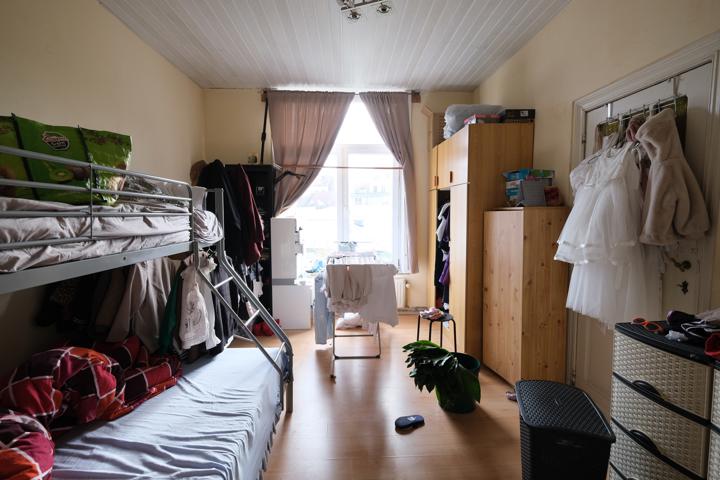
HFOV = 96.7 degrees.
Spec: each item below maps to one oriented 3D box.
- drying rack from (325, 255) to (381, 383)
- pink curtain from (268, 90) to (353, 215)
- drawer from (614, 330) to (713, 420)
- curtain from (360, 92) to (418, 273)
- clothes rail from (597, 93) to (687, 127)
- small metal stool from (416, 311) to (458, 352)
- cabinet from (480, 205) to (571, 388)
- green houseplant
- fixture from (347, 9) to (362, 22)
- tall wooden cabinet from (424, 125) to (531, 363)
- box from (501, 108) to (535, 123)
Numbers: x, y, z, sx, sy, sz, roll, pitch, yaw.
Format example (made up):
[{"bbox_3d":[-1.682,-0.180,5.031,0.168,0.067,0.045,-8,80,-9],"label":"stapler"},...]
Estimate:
[{"bbox_3d":[-0.038,0.697,3.298,0.556,0.967,0.988,-1,4,-5],"label":"drying rack"},{"bbox_3d":[-0.646,-1.118,4.188,1.101,1.626,0.154,-1,4,-5],"label":"pink curtain"},{"bbox_3d":[1.334,0.512,1.279,0.360,0.211,0.381,-1,4,-5],"label":"drawer"},{"bbox_3d":[0.403,-0.742,4.305,0.792,2.408,0.144,-1,4,-5],"label":"curtain"},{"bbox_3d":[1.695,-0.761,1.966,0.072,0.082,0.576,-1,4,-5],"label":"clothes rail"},{"bbox_3d":[0.710,0.957,3.088,0.381,0.468,0.391,-1,4,-5],"label":"small metal stool"},{"bbox_3d":[1.451,0.469,2.838,0.412,1.466,0.587,-1,4,-5],"label":"cabinet"},{"bbox_3d":[0.626,1.005,2.474,0.566,0.463,0.432,-1,4,-5],"label":"green houseplant"},{"bbox_3d":[-0.044,-1.746,2.498,0.123,0.103,0.123,-1,4,-5],"label":"fixture"},{"bbox_3d":[1.313,-0.013,3.765,0.628,2.295,1.224,-1,4,-5],"label":"tall wooden cabinet"},{"bbox_3d":[1.519,-1.205,3.245,0.350,0.154,0.268,-1,4,-5],"label":"box"}]

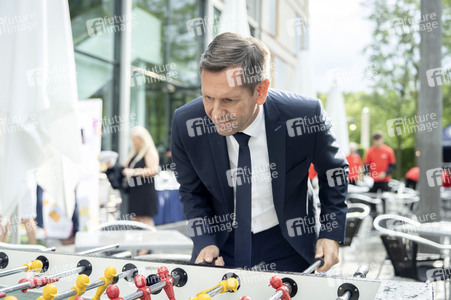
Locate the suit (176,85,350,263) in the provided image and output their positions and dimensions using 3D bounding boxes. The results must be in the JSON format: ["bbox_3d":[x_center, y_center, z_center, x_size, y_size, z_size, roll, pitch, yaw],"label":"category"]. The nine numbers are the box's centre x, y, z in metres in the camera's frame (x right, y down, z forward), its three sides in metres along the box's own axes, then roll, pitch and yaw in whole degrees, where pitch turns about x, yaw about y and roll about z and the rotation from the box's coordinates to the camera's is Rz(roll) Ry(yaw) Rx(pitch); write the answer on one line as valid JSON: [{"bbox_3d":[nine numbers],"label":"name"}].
[{"bbox_3d":[0.150,0.508,1.790,0.600,1.380,0.620,0,-2,16],"label":"suit"}]

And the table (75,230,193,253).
[{"bbox_3d":[-0.610,0.934,3.500,0.700,0.730,0.700,1,-2,-13],"label":"table"}]

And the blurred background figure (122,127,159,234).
[{"bbox_3d":[-1.130,0.545,7.150,0.450,1.720,0.450,2,-2,-21],"label":"blurred background figure"}]

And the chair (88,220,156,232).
[{"bbox_3d":[-0.790,0.938,4.200,0.560,0.760,0.570,1,-2,-12],"label":"chair"}]

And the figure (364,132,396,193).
[{"bbox_3d":[2.480,0.619,8.600,0.530,1.770,0.380,1,-2,5],"label":"figure"}]

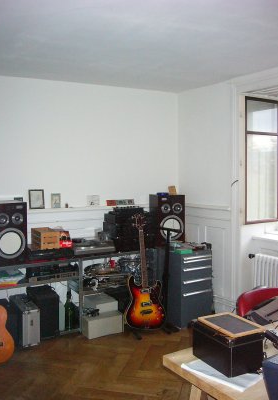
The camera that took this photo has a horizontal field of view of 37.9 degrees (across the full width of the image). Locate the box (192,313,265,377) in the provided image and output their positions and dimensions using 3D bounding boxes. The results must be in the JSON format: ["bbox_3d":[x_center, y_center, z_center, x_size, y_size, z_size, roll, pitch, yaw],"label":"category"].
[{"bbox_3d":[0.389,0.633,1.781,0.180,0.161,0.249,-2,4,-28],"label":"box"}]

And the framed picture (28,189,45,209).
[{"bbox_3d":[-1.050,-0.004,4.158,0.158,0.200,0.020,-3,0,-32],"label":"framed picture"}]

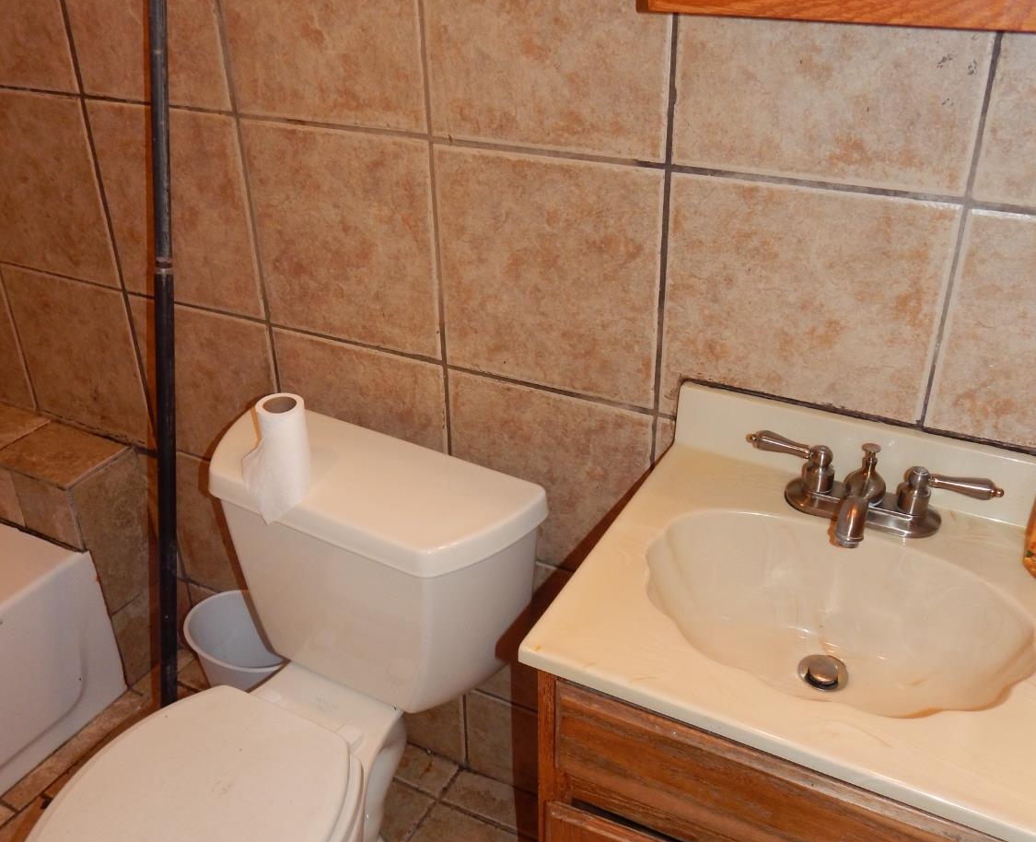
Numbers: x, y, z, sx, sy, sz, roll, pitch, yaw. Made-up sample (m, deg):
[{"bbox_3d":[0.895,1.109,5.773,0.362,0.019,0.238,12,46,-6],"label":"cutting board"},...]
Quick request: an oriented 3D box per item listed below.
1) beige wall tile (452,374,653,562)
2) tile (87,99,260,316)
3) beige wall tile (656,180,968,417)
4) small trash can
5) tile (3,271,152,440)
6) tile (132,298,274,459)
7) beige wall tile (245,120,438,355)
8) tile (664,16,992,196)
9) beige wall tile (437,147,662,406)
[{"bbox_3d":[0.041,0.088,1.392,0.301,0.301,0.013,14,33,25],"label":"beige wall tile"},{"bbox_3d":[-0.512,-0.319,1.506,0.301,0.301,0.013,14,33,25],"label":"tile"},{"bbox_3d":[0.307,-0.113,1.107,0.301,0.301,0.013,14,33,25],"label":"beige wall tile"},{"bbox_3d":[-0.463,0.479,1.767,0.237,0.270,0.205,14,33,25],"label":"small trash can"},{"bbox_3d":[-0.777,-0.117,1.790,0.301,0.301,0.013,14,33,25],"label":"tile"},{"bbox_3d":[-0.506,-0.049,1.659,0.301,0.301,0.013,14,33,25],"label":"tile"},{"bbox_3d":[-0.239,-0.250,1.373,0.301,0.301,0.013,14,33,25],"label":"beige wall tile"},{"bbox_3d":[0.299,-0.383,0.955,0.301,0.301,0.013,14,33,25],"label":"tile"},{"bbox_3d":[0.035,-0.181,1.239,0.301,0.301,0.013,14,33,25],"label":"beige wall tile"}]

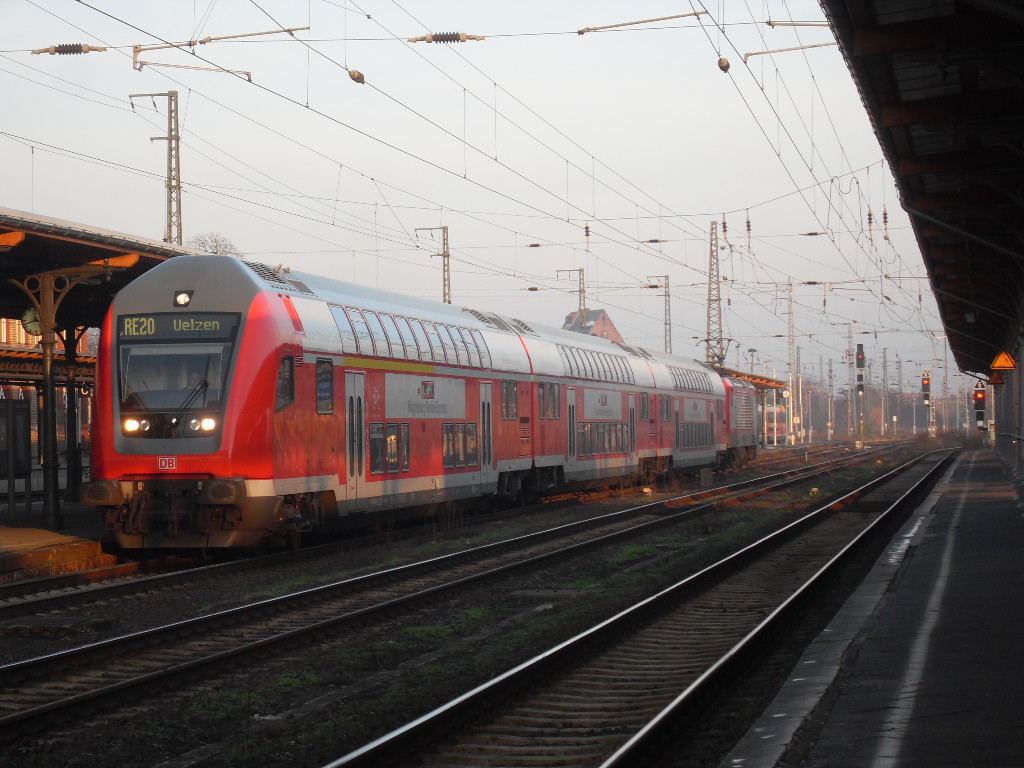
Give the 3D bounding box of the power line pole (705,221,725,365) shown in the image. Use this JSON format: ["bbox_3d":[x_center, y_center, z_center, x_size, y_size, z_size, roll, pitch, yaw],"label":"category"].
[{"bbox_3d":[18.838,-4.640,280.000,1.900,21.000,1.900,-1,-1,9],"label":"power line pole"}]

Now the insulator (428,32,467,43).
[{"bbox_3d":[-0.677,-3.614,31.500,0.410,0.118,0.118,-1,-1,9],"label":"insulator"}]

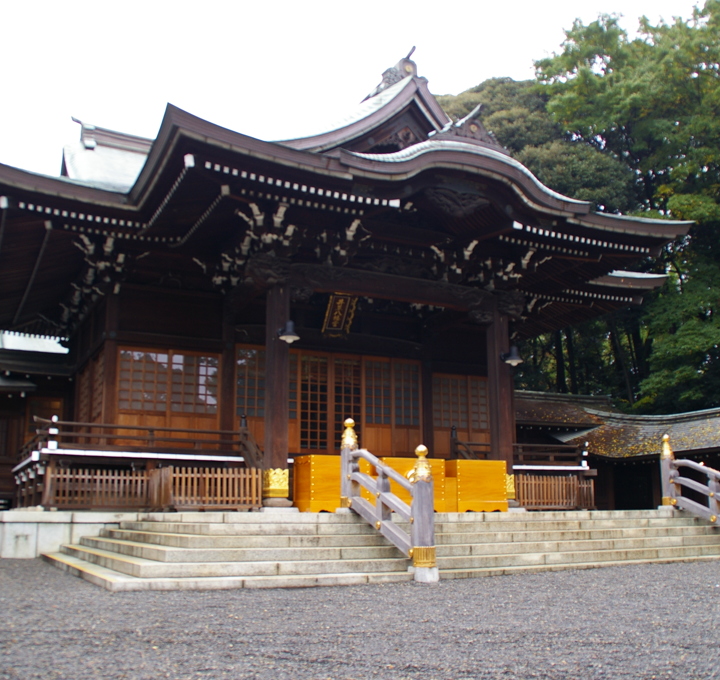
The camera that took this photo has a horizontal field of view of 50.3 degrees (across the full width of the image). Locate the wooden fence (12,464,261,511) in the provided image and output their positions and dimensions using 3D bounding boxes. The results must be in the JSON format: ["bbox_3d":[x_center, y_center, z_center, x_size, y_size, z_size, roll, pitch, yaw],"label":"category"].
[{"bbox_3d":[-4.110,2.898,14.878,4.088,0.826,1.708,7,-14,-27],"label":"wooden fence"}]

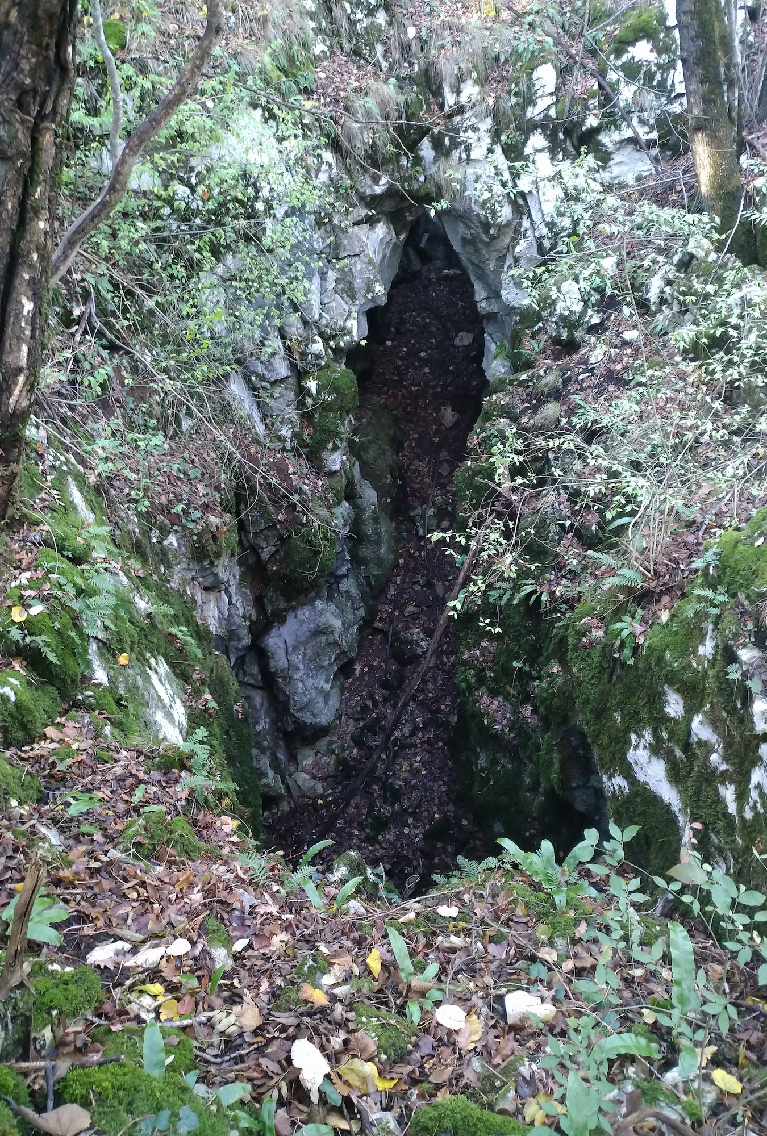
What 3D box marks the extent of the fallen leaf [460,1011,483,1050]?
[{"bbox_3d":[0.215,1.127,1.838,0.055,0.025,0.110,11,28,23],"label":"fallen leaf"}]

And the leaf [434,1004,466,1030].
[{"bbox_3d":[0.169,1.118,1.880,0.075,0.020,0.059,5,26,12],"label":"leaf"}]

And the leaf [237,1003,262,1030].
[{"bbox_3d":[-0.330,1.119,1.872,0.057,0.015,0.063,-11,28,-24],"label":"leaf"}]

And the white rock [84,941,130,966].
[{"bbox_3d":[-0.722,1.012,1.980,0.114,0.035,0.052,-6,21,-17],"label":"white rock"}]

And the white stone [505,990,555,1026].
[{"bbox_3d":[0.367,1.103,1.889,0.115,0.070,0.075,-3,18,-9],"label":"white stone"}]

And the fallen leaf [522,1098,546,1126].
[{"bbox_3d":[0.326,1.178,1.628,0.045,0.020,0.058,1,25,6],"label":"fallen leaf"}]

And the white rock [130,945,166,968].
[{"bbox_3d":[-0.604,0.996,1.930,0.100,0.035,0.055,-3,15,-12],"label":"white rock"}]

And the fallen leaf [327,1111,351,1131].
[{"bbox_3d":[-0.094,1.182,1.611,0.066,0.015,0.028,9,26,17],"label":"fallen leaf"}]

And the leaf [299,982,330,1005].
[{"bbox_3d":[-0.177,1.102,1.943,0.085,0.020,0.050,15,30,27],"label":"leaf"}]

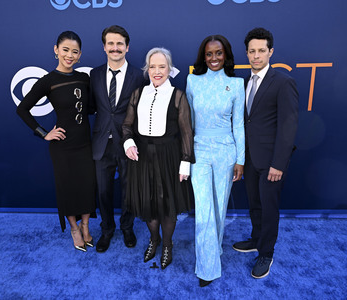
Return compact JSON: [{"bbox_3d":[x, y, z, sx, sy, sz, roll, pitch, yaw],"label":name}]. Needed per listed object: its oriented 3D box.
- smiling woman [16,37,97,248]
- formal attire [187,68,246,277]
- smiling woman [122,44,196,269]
[{"bbox_3d":[-0.916,-0.032,2.478,0.580,1.760,0.420,-7,15,-23],"label":"smiling woman"},{"bbox_3d":[0.288,0.176,2.132,0.430,1.445,0.440,1,14,8],"label":"formal attire"},{"bbox_3d":[-0.093,0.084,2.242,0.510,1.615,0.410,1,14,8],"label":"smiling woman"}]

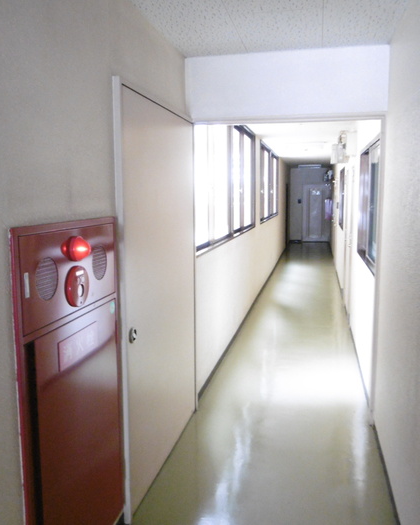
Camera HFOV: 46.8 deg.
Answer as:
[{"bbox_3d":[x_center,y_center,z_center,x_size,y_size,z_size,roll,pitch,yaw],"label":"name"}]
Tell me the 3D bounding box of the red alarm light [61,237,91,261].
[{"bbox_3d":[-0.470,-0.045,1.727,0.090,0.088,0.088,2,8,12],"label":"red alarm light"}]

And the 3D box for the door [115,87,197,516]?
[{"bbox_3d":[-0.266,0.158,2.817,0.045,2.031,1.201,2,8,12],"label":"door"}]

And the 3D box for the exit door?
[{"bbox_3d":[3.527,-1.593,15.949,0.900,1.900,0.050,2,8,12],"label":"exit door"}]

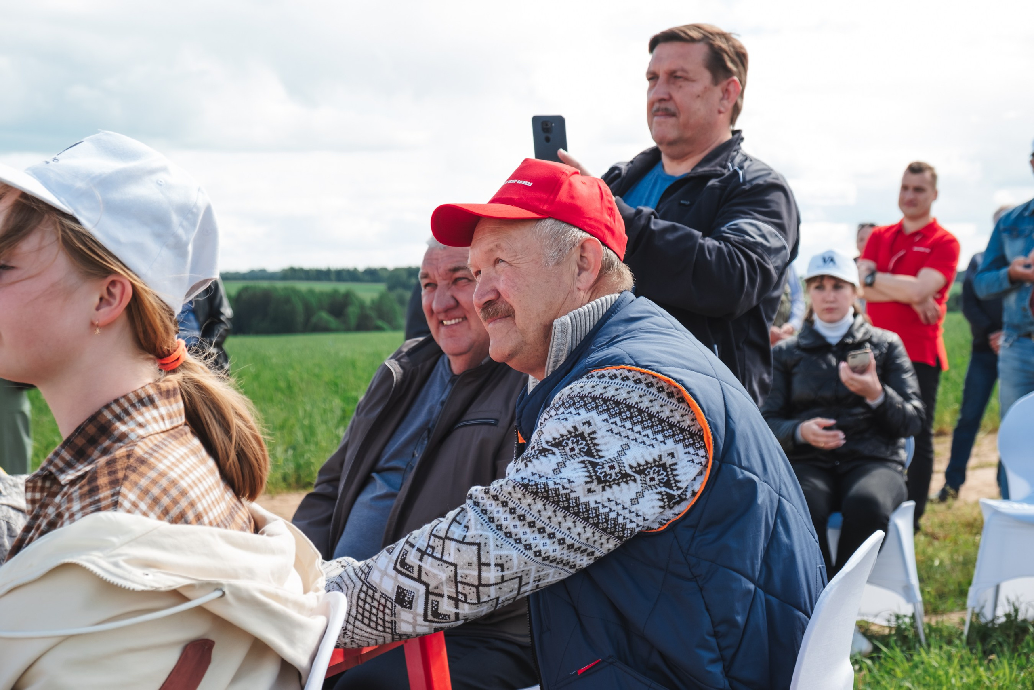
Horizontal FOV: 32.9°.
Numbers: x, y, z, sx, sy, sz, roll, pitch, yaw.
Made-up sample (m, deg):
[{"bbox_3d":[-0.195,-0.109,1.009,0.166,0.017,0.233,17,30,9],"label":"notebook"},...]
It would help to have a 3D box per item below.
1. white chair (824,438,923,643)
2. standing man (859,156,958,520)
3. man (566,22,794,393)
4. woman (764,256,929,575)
[{"bbox_3d":[1.150,0.554,6.050,0.520,0.850,0.560,1,2,16],"label":"white chair"},{"bbox_3d":[1.830,0.033,8.150,0.520,1.760,0.380,1,2,34],"label":"standing man"},{"bbox_3d":[0.310,0.185,3.640,0.580,1.740,0.580,-2,2,-43],"label":"man"},{"bbox_3d":[1.110,0.332,5.960,0.570,1.300,0.680,0,2,13],"label":"woman"}]

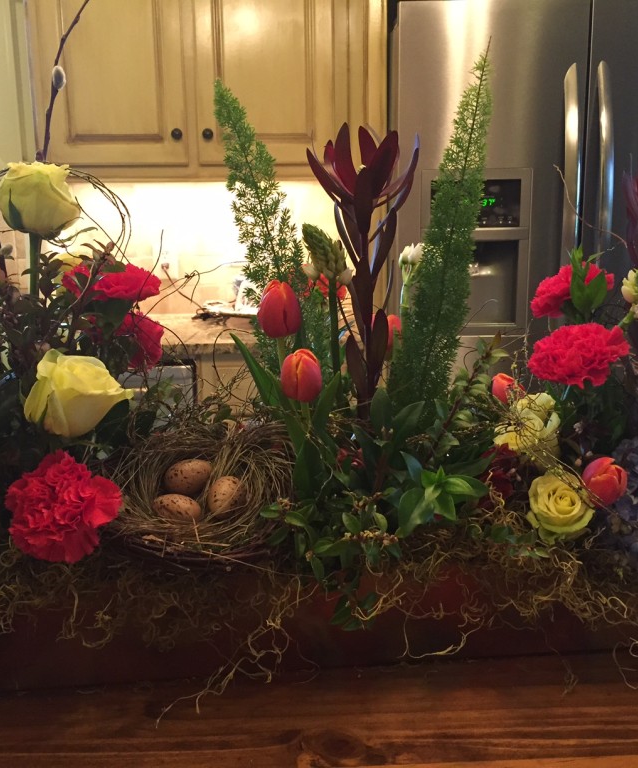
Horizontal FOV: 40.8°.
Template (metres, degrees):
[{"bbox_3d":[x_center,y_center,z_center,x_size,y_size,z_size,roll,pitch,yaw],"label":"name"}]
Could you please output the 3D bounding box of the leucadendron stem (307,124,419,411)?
[{"bbox_3d":[0.035,-0.092,0.680,0.087,0.222,0.078,0,11,3],"label":"leucadendron stem"}]

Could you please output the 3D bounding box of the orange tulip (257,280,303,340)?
[{"bbox_3d":[-0.029,-0.053,0.610,0.033,0.042,0.033,0,9,0],"label":"orange tulip"}]

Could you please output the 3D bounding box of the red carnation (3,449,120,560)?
[{"bbox_3d":[-0.174,0.084,0.585,0.075,0.070,0.060,-4,12,-17],"label":"red carnation"}]

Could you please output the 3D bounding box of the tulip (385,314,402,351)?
[{"bbox_3d":[0.059,-0.041,0.740,0.028,0.039,0.028,0,9,0],"label":"tulip"}]

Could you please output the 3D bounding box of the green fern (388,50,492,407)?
[{"bbox_3d":[0.097,-0.125,0.690,0.057,0.280,0.050,10,11,6],"label":"green fern"}]

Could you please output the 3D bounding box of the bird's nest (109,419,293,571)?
[{"bbox_3d":[-0.079,0.076,0.580,0.128,0.065,0.125,0,28,0],"label":"bird's nest"}]

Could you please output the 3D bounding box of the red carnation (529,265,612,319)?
[{"bbox_3d":[0.198,-0.072,0.670,0.064,0.042,0.064,-9,12,0],"label":"red carnation"}]

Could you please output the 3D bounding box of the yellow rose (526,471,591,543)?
[{"bbox_3d":[0.162,0.082,0.575,0.046,0.043,0.046,0,52,2],"label":"yellow rose"}]

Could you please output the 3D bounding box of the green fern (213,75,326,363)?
[{"bbox_3d":[-0.040,-0.129,0.700,0.057,0.235,0.050,-14,11,-1],"label":"green fern"}]

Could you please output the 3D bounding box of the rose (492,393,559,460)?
[{"bbox_3d":[0.162,0.034,0.670,0.051,0.050,0.050,2,11,14],"label":"rose"}]

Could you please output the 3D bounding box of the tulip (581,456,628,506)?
[{"bbox_3d":[0.196,0.067,0.590,0.032,0.036,0.032,5,22,0],"label":"tulip"}]

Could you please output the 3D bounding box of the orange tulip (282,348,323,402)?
[{"bbox_3d":[-0.014,-0.007,0.665,0.031,0.042,0.031,-1,11,-1],"label":"orange tulip"}]

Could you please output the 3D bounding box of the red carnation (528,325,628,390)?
[{"bbox_3d":[0.201,-0.022,0.665,0.078,0.050,0.072,2,12,17],"label":"red carnation"}]

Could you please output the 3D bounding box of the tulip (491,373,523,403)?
[{"bbox_3d":[0.152,0.004,0.690,0.028,0.036,0.028,-6,12,0],"label":"tulip"}]

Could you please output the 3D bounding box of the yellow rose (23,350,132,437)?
[{"bbox_3d":[-0.169,0.007,0.600,0.072,0.058,0.062,-4,11,-16],"label":"yellow rose"}]

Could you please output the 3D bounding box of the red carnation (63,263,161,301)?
[{"bbox_3d":[-0.152,-0.074,0.630,0.070,0.034,0.070,2,7,0],"label":"red carnation"}]

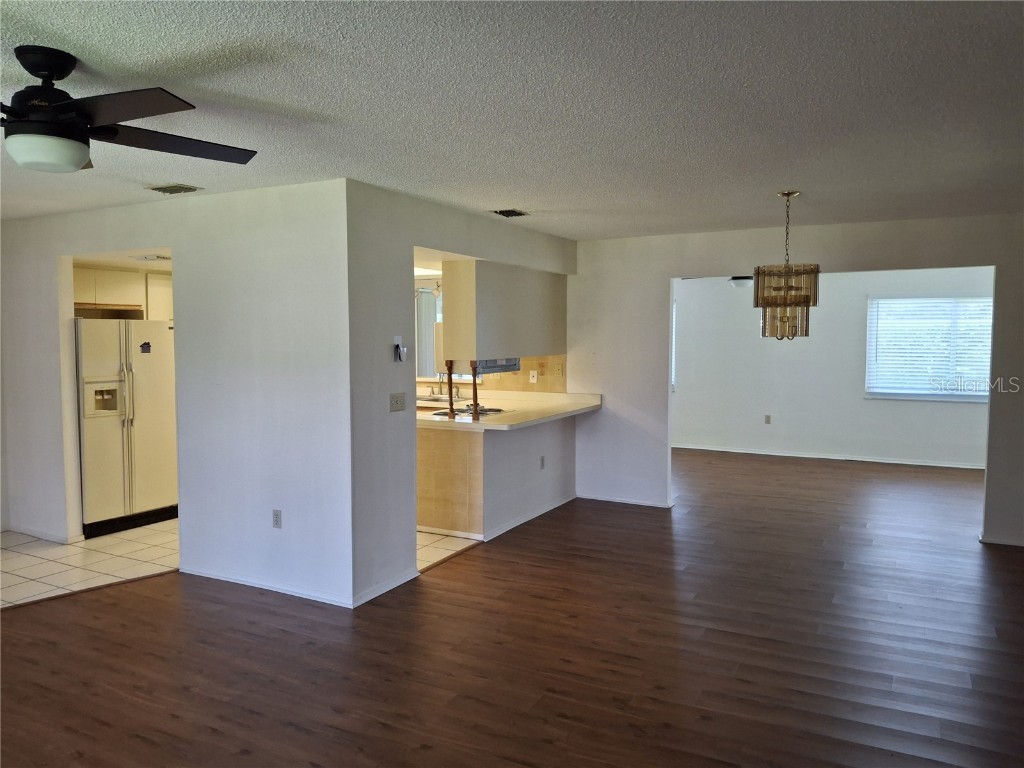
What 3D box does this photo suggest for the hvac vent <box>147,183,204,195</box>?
[{"bbox_3d":[-2.034,-1.167,4.454,0.310,0.025,0.189,2,4,27],"label":"hvac vent"}]

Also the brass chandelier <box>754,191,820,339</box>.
[{"bbox_3d":[1.715,-0.730,4.625,0.417,0.908,0.417,2,4,27],"label":"brass chandelier"}]

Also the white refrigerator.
[{"bbox_3d":[-3.404,0.318,6.187,0.765,1.701,0.876,2,4,27],"label":"white refrigerator"}]

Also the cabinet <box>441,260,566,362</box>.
[{"bbox_3d":[0.000,-0.615,6.424,0.300,0.760,1.746,2,4,27],"label":"cabinet"}]

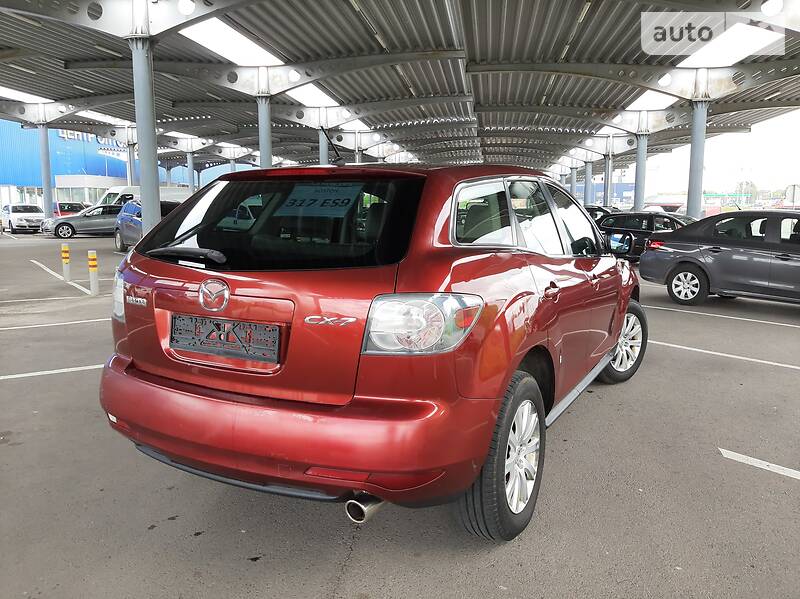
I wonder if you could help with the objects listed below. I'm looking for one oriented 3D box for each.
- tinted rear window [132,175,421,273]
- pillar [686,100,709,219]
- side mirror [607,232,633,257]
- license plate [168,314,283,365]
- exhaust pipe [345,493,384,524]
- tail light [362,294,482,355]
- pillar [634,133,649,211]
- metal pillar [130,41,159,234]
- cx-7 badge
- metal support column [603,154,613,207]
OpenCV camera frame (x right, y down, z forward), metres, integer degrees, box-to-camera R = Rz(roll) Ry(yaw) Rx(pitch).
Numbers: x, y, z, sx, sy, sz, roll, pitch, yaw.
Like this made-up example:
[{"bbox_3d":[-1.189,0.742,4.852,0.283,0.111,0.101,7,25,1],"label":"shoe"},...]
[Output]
[{"bbox_3d":[-0.502,-0.338,2.391,1.300,0.520,0.130,5,-33,29],"label":"tinted rear window"},{"bbox_3d":[8.924,-3.487,18.028,0.390,4.730,0.390,2,8,8],"label":"pillar"},{"bbox_3d":[1.515,-0.375,4.123,0.210,0.175,0.120,5,9,29],"label":"side mirror"},{"bbox_3d":[-0.651,0.142,2.205,0.530,0.130,0.025,5,9,29],"label":"license plate"},{"bbox_3d":[-0.106,0.712,2.124,0.090,0.090,0.200,5,9,29],"label":"exhaust pipe"},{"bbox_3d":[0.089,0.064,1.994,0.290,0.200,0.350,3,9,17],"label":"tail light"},{"bbox_3d":[9.834,-4.421,24.559,0.390,4.730,0.390,2,8,8],"label":"pillar"},{"bbox_3d":[-5.156,-2.845,12.325,0.390,4.730,0.390,2,8,8],"label":"metal pillar"},{"bbox_3d":[-0.226,0.067,1.959,0.205,0.040,0.012,4,9,21],"label":"cx-7 badge"},{"bbox_3d":[10.979,-5.438,31.687,0.390,4.730,0.390,2,8,8],"label":"metal support column"}]

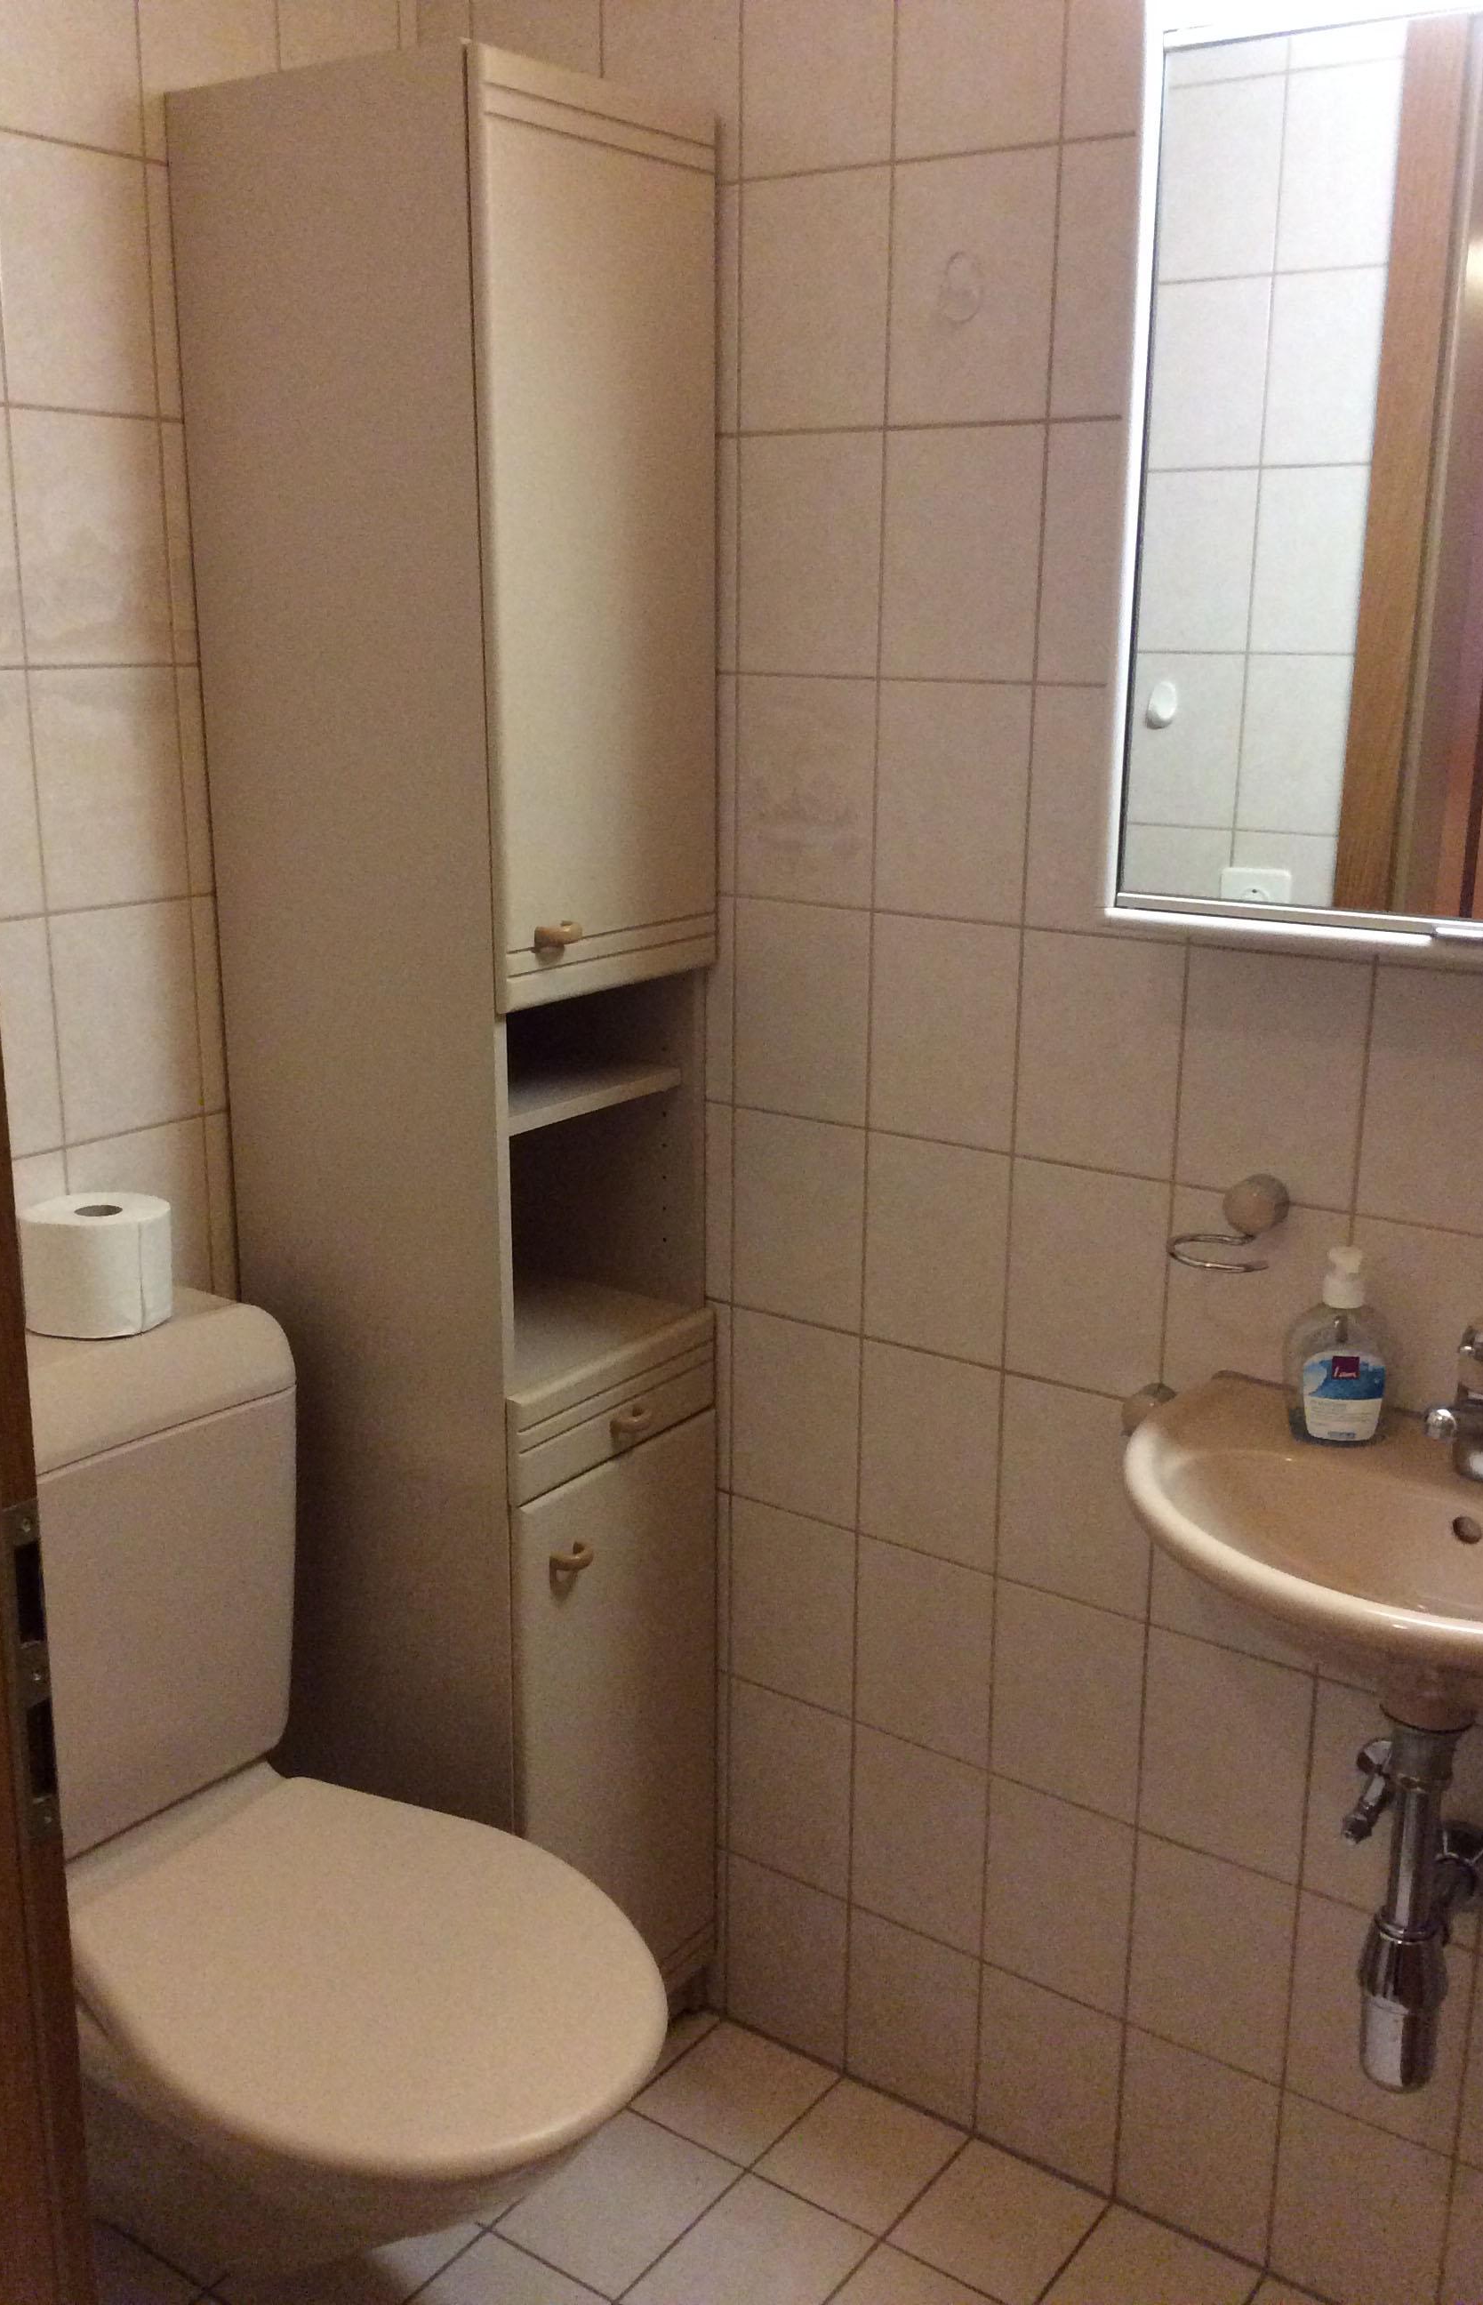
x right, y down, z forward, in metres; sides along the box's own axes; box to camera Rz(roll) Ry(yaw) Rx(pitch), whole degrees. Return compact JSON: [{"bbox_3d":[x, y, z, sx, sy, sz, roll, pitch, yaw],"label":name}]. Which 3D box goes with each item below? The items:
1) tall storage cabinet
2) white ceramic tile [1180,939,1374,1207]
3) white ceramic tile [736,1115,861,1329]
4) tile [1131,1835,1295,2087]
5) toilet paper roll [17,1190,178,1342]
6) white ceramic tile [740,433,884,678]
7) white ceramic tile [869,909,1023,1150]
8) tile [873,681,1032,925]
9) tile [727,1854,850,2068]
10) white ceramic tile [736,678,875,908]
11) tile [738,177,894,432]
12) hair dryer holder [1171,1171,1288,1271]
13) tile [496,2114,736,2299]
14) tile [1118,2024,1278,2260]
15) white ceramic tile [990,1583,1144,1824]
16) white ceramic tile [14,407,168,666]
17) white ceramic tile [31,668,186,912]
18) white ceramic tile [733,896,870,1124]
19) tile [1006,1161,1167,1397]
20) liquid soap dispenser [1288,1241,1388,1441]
[{"bbox_3d":[-0.251,0.026,2.013,0.358,1.867,0.298,11,18,34],"label":"tall storage cabinet"},{"bbox_3d":[0.425,-0.060,1.688,0.149,0.198,0.010,11,18,34],"label":"white ceramic tile"},{"bbox_3d":[0.057,0.064,2.028,0.151,0.199,0.011,11,18,35],"label":"white ceramic tile"},{"bbox_3d":[0.419,0.714,1.891,0.148,0.197,0.009,11,18,35],"label":"tile"},{"bbox_3d":[-0.535,0.093,1.766,0.116,0.092,0.116,0,14,0],"label":"toilet paper roll"},{"bbox_3d":[0.061,-0.520,1.850,0.150,0.199,0.010,11,18,34],"label":"white ceramic tile"},{"bbox_3d":[0.178,-0.105,1.858,0.148,0.197,0.009,11,18,35],"label":"white ceramic tile"},{"bbox_3d":[0.183,-0.302,1.816,0.150,0.199,0.010,11,18,34],"label":"tile"},{"bbox_3d":[0.050,0.835,2.200,0.148,0.197,0.009,11,18,35],"label":"tile"},{"bbox_3d":[0.059,-0.324,1.892,0.149,0.198,0.010,11,18,34],"label":"white ceramic tile"},{"bbox_3d":[0.063,-0.712,1.786,0.148,0.197,0.009,11,18,35],"label":"tile"},{"bbox_3d":[0.389,0.049,1.658,0.086,0.059,0.119,11,18,35],"label":"hair dryer holder"},{"bbox_3d":[-0.114,0.993,2.011,0.149,0.010,0.201,11,18,34],"label":"tile"},{"bbox_3d":[0.419,0.910,1.955,0.150,0.197,0.010,11,18,34],"label":"tile"},{"bbox_3d":[0.297,0.495,1.926,0.148,0.197,0.009,11,18,35],"label":"white ceramic tile"},{"bbox_3d":[-0.540,-0.508,1.770,0.011,0.199,0.151,11,18,35],"label":"white ceramic tile"},{"bbox_3d":[-0.541,-0.313,1.820,0.011,0.199,0.151,11,18,35],"label":"white ceramic tile"},{"bbox_3d":[0.058,-0.129,1.943,0.148,0.197,0.009,11,18,35],"label":"white ceramic tile"},{"bbox_3d":[0.301,0.110,1.825,0.149,0.198,0.010,11,18,34],"label":"tile"},{"bbox_3d":[0.463,0.141,1.632,0.081,0.151,0.052,5,16,16],"label":"liquid soap dispenser"}]

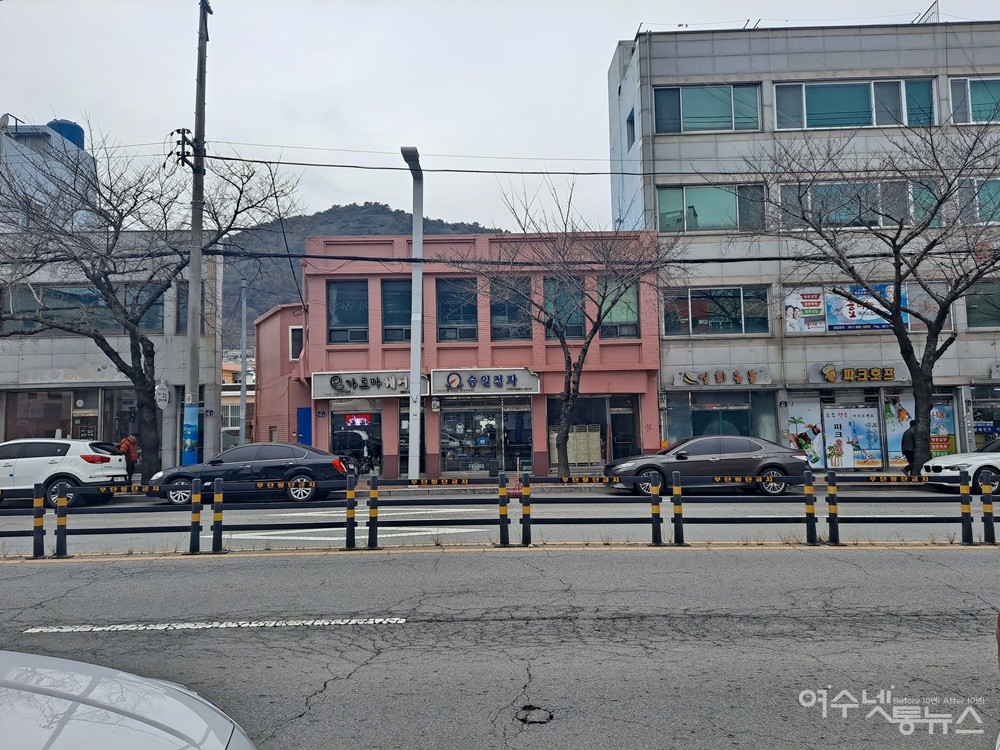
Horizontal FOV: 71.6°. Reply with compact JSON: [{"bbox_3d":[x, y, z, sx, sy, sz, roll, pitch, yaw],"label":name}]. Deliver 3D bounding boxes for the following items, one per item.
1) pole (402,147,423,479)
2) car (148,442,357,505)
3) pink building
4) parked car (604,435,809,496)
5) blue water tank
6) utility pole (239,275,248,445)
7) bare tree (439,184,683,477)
[{"bbox_3d":[-2.243,-1.326,17.692,0.400,8.467,2.000,-1,-5,0],"label":"pole"},{"bbox_3d":[-5.881,2.272,16.854,4.920,1.480,1.790,-1,-5,-2],"label":"car"},{"bbox_3d":[-2.157,-0.231,26.131,13.816,7.564,9.500,-1,-5,-2],"label":"pink building"},{"bbox_3d":[4.879,2.081,16.649,4.885,1.445,1.840,-1,-5,0],"label":"parked car"},{"bbox_3d":[-18.459,-9.909,29.420,1.633,1.750,1.633,-1,-5,0],"label":"blue water tank"},{"bbox_3d":[-9.491,-0.012,25.599,0.190,7.322,0.190,-1,-5,0],"label":"utility pole"},{"bbox_3d":[1.734,-1.239,19.158,6.831,8.330,6.000,-1,-5,0],"label":"bare tree"}]

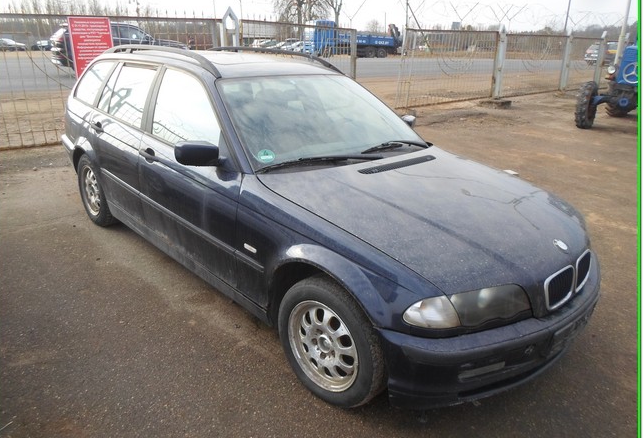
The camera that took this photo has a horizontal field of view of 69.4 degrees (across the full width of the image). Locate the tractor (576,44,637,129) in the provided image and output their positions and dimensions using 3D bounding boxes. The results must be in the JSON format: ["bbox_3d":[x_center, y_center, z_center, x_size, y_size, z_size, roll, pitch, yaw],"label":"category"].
[{"bbox_3d":[6.837,-3.154,9.253,1.950,2.650,3.800,20,28,39],"label":"tractor"}]

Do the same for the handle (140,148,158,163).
[{"bbox_3d":[-1.040,-0.375,2.750,0.055,0.060,0.210,-17,29,-41],"label":"handle"}]

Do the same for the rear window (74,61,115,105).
[{"bbox_3d":[-1.719,-1.036,3.530,0.620,0.340,0.060,22,2,41],"label":"rear window"}]

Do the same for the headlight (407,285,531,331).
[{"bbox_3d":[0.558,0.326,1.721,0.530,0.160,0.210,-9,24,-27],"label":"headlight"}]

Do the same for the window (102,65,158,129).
[{"bbox_3d":[-1.295,-0.856,3.114,0.760,0.370,0.060,22,-1,41],"label":"window"}]

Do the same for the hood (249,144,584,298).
[{"bbox_3d":[0.659,-0.056,2.338,1.440,0.330,1.290,-17,35,-41],"label":"hood"}]

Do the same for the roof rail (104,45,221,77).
[{"bbox_3d":[-1.143,-1.092,3.158,0.070,0.120,1.680,-17,29,-41],"label":"roof rail"}]

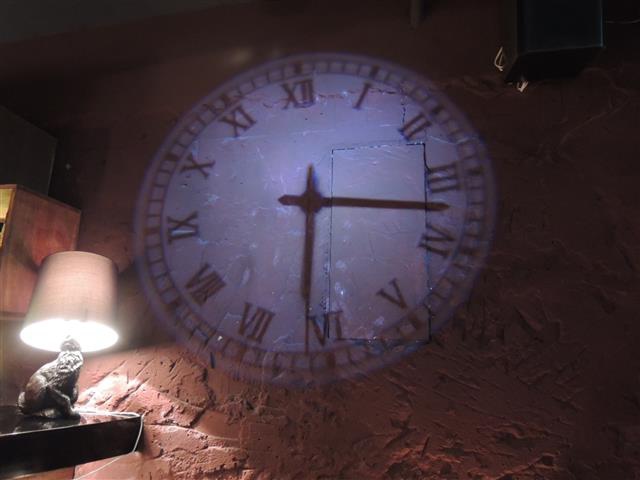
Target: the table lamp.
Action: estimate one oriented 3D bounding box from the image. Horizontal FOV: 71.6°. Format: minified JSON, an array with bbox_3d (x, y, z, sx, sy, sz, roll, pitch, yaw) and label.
[{"bbox_3d":[-0.722,0.272,1.293,0.250,0.445,0.250,4,-15,-8],"label":"table lamp"}]

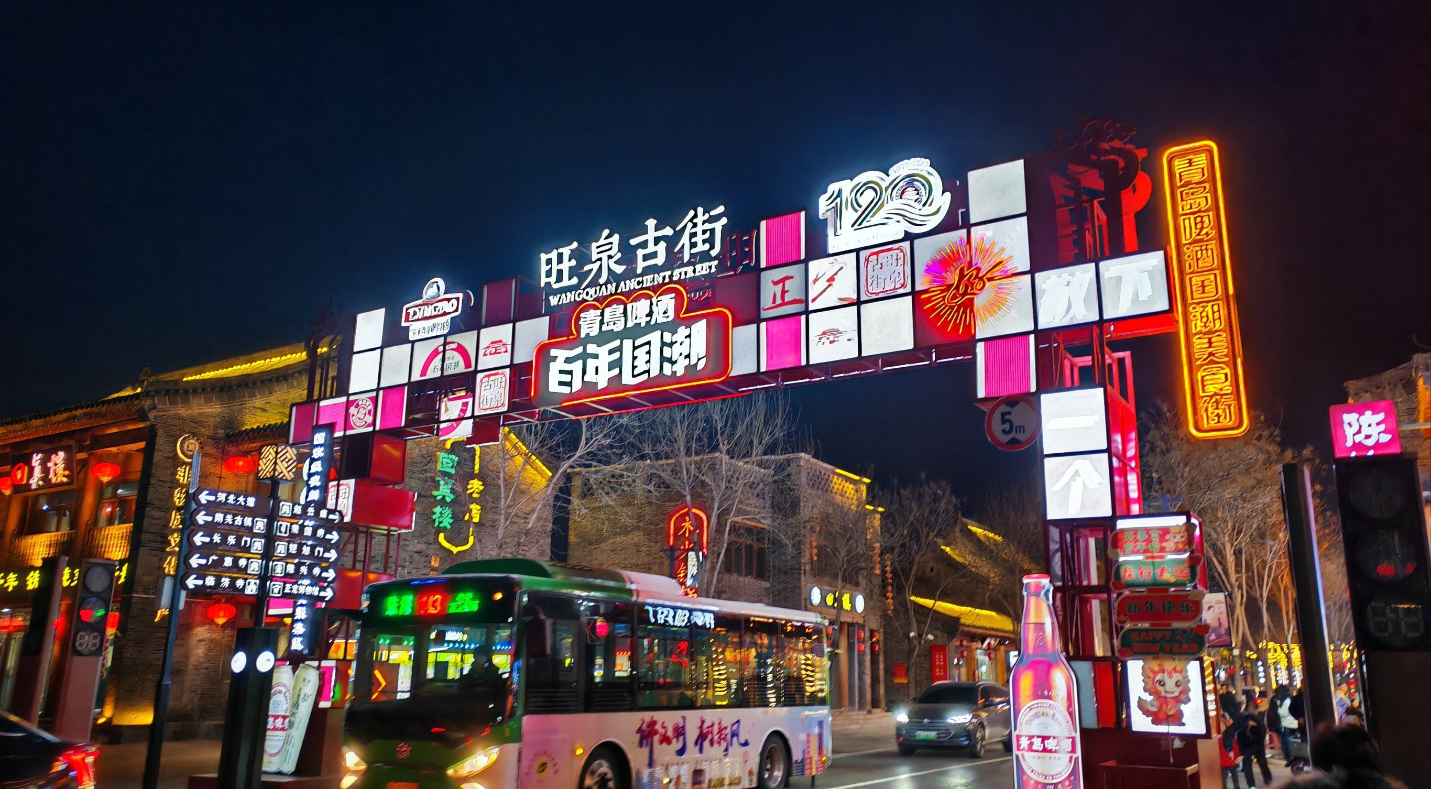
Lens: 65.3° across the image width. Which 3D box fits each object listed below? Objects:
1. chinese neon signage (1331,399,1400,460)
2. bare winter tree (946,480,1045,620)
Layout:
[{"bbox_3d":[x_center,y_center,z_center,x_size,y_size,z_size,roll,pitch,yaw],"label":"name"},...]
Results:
[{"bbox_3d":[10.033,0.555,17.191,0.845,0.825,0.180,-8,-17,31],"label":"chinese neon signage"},{"bbox_3d":[11.708,8.510,44.623,4.400,9.000,4.400,-8,-17,31],"label":"bare winter tree"}]

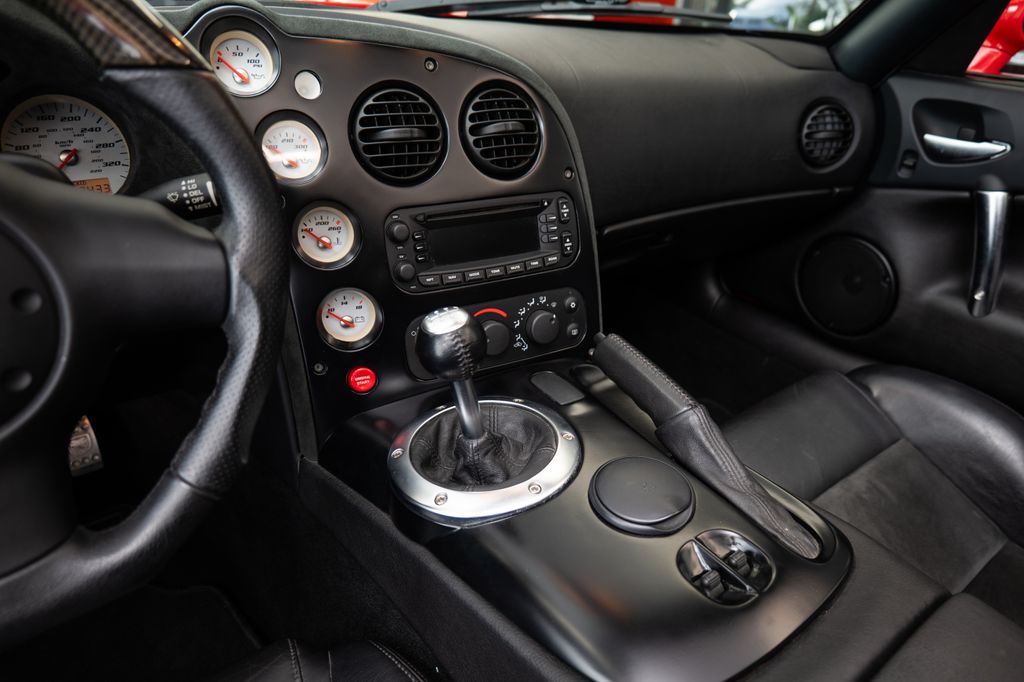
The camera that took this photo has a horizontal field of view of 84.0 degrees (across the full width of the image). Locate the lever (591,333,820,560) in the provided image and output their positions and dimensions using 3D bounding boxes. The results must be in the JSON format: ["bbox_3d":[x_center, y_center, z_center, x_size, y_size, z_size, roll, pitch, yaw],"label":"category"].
[{"bbox_3d":[0.126,0.063,0.407,0.038,0.048,0.221,-16,42,-25],"label":"lever"}]

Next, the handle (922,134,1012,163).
[{"bbox_3d":[0.555,-0.235,0.694,0.025,0.028,0.102,-14,27,-27],"label":"handle"}]

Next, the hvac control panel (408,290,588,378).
[{"bbox_3d":[-0.007,-0.008,0.544,0.196,0.062,0.028,-13,10,-28],"label":"hvac control panel"}]

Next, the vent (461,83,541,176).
[{"bbox_3d":[-0.013,-0.196,0.536,0.087,0.087,0.030,-13,10,-28],"label":"vent"}]

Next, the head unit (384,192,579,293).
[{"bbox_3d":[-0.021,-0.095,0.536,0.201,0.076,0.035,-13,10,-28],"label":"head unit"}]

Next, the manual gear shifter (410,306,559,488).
[{"bbox_3d":[-0.023,0.029,0.420,0.114,0.122,0.114,-1,25,1],"label":"manual gear shifter"}]

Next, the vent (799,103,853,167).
[{"bbox_3d":[0.396,-0.260,0.719,0.079,0.079,0.030,-7,13,-13],"label":"vent"}]

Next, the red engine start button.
[{"bbox_3d":[-0.128,0.034,0.480,0.026,0.026,0.012,-13,10,-28],"label":"red engine start button"}]

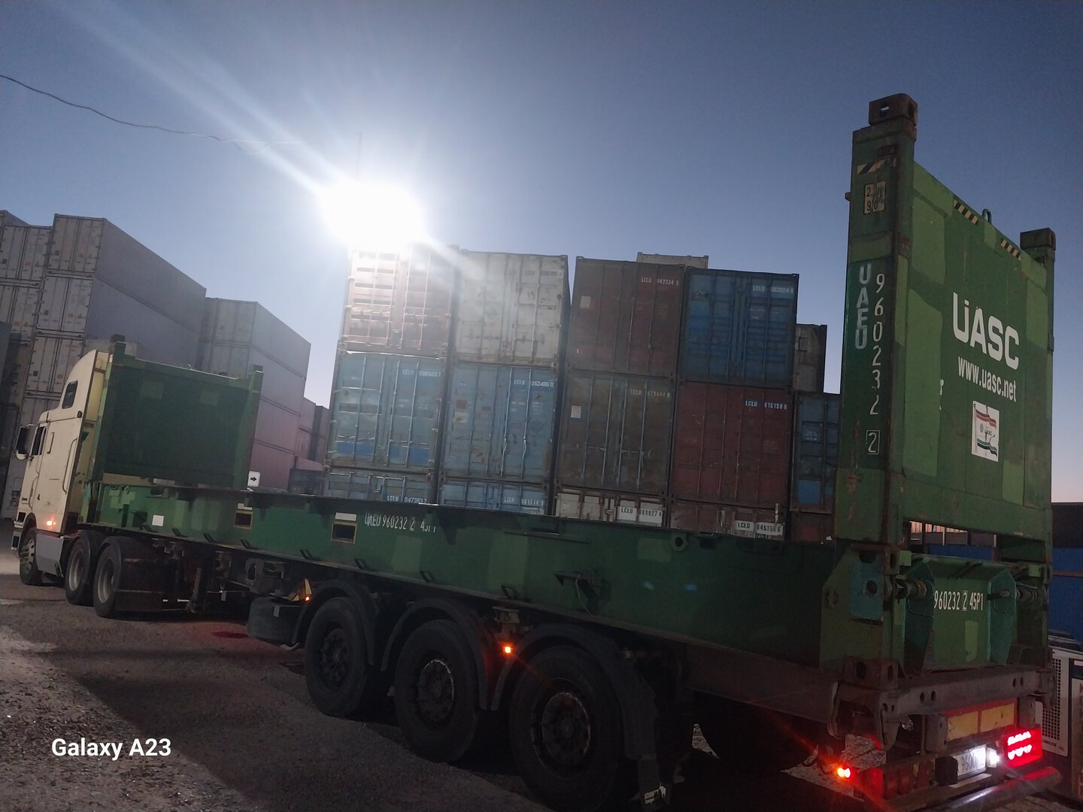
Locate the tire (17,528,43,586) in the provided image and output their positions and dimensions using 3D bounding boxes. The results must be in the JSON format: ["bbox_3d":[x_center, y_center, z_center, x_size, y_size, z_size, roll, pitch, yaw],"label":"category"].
[{"bbox_3d":[-8.779,2.609,14.136,0.300,1.030,1.030,13,-11,-44],"label":"tire"}]

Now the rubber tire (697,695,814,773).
[{"bbox_3d":[1.663,2.381,6.461,0.360,1.000,1.000,13,-11,-44],"label":"rubber tire"}]

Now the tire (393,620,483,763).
[{"bbox_3d":[-0.674,2.086,6.008,0.360,1.000,1.000,13,-11,-44],"label":"tire"}]

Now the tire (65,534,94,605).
[{"bbox_3d":[-6.774,2.435,12.118,0.290,1.036,1.036,13,-11,-44],"label":"tire"}]

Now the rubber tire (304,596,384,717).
[{"bbox_3d":[-1.637,2.133,6.982,0.360,0.994,0.994,13,-11,-44],"label":"rubber tire"}]

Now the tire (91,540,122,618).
[{"bbox_3d":[-5.852,2.377,11.188,0.290,1.044,1.044,13,-11,-44],"label":"tire"}]

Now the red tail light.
[{"bbox_3d":[2.945,2.087,4.986,0.480,0.160,0.090,12,-10,-41],"label":"red tail light"}]

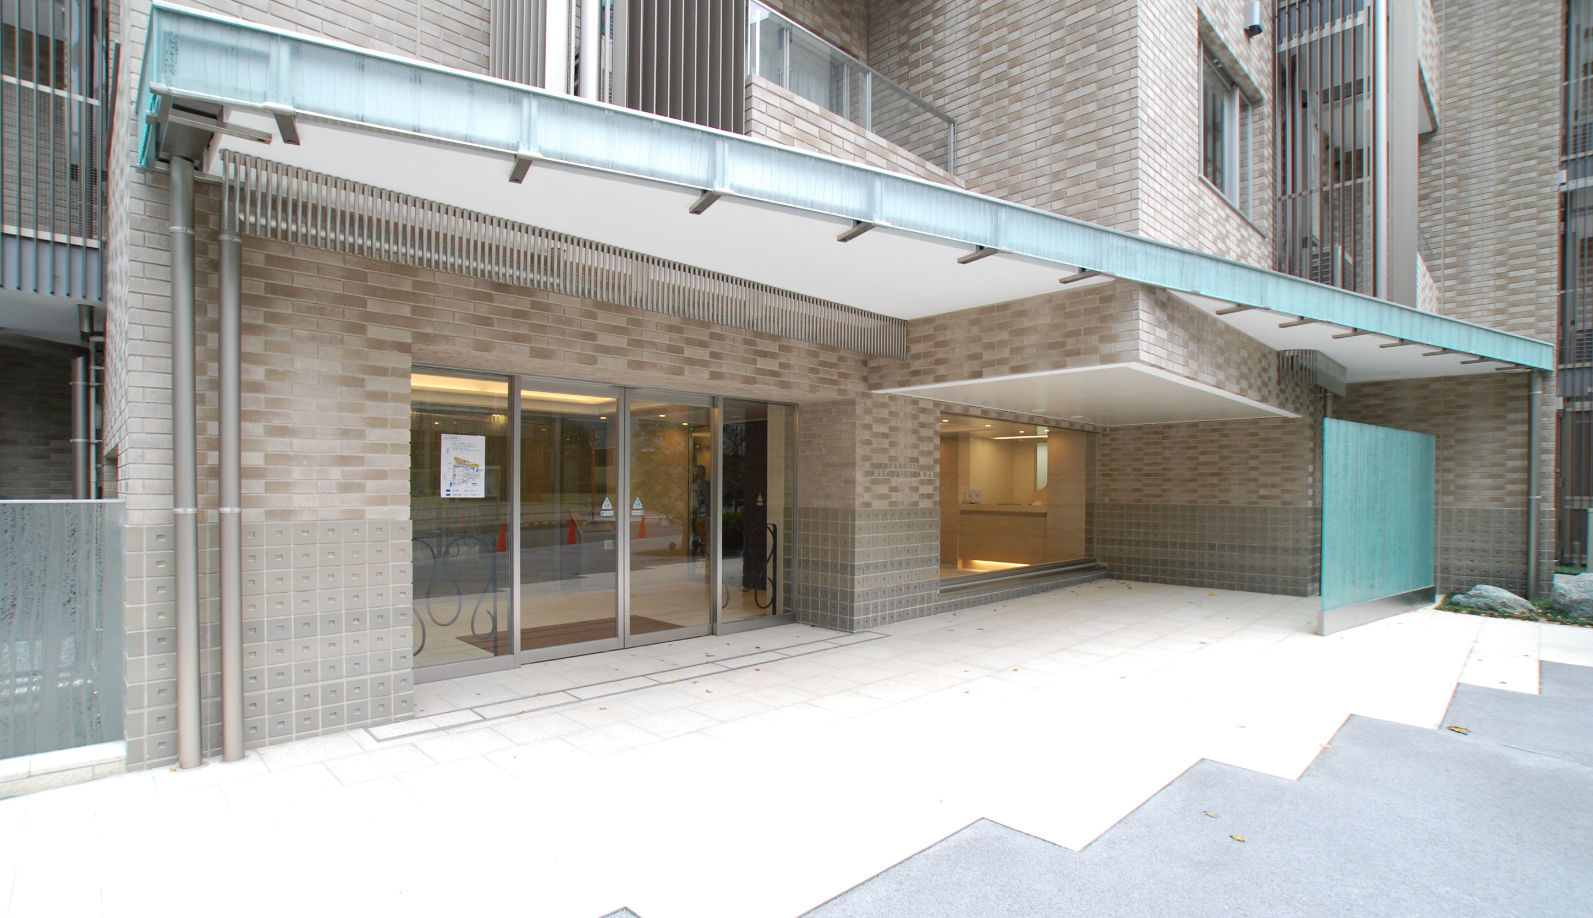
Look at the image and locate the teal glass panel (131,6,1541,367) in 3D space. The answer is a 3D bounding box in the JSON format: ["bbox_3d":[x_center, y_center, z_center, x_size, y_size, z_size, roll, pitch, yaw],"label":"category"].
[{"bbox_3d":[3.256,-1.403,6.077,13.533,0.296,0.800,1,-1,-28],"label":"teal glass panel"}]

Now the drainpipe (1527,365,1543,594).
[{"bbox_3d":[8.948,0.332,8.593,0.100,2.805,0.100,1,-2,-41],"label":"drainpipe"}]

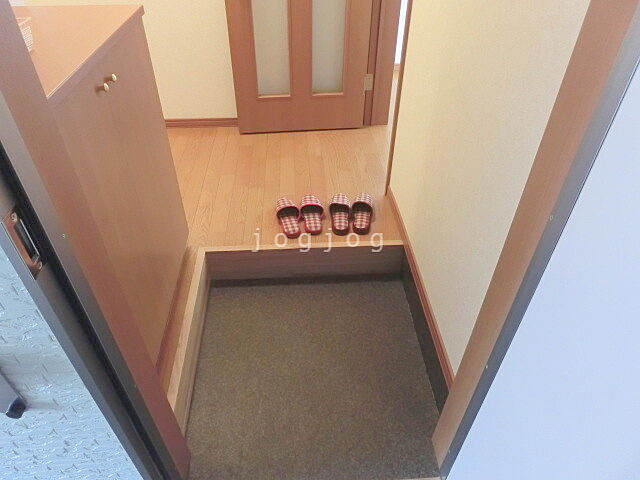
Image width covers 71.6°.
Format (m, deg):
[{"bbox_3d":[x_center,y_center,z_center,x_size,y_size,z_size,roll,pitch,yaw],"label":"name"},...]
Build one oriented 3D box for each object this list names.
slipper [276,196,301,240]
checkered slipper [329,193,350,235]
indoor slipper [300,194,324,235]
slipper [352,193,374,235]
[{"bbox_3d":[-0.143,-0.118,1.956,0.098,0.070,0.266,-6,41,-8],"label":"slipper"},{"bbox_3d":[0.093,-0.133,1.978,0.094,0.070,0.272,0,40,0],"label":"checkered slipper"},{"bbox_3d":[-0.037,-0.134,1.976,0.098,0.070,0.264,-3,41,-4],"label":"indoor slipper"},{"bbox_3d":[0.193,-0.136,1.982,0.094,0.070,0.273,4,41,4],"label":"slipper"}]

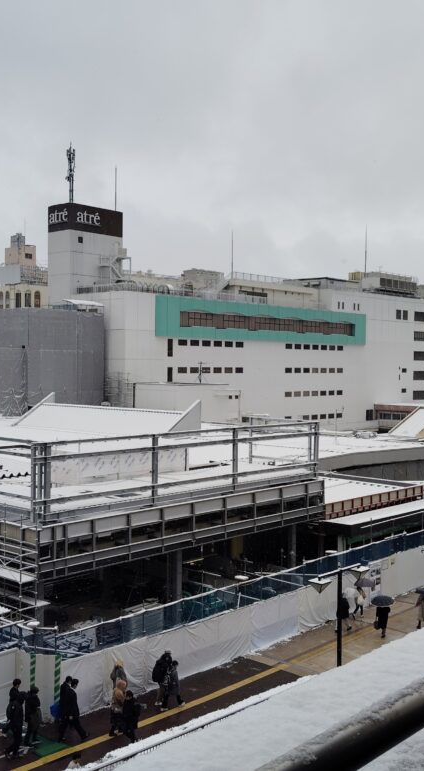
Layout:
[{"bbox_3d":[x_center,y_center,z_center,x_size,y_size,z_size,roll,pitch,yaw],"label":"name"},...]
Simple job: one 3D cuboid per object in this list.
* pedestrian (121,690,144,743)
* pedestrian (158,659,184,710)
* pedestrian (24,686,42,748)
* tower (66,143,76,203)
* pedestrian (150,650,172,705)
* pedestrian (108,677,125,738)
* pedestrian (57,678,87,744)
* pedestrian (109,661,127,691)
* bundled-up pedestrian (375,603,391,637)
[{"bbox_3d":[-2.400,9.885,24.798,0.500,1.530,0.450,2,2,41],"label":"pedestrian"},{"bbox_3d":[-1.227,9.820,27.311,0.500,1.580,0.550,2,2,41],"label":"pedestrian"},{"bbox_3d":[-4.786,8.883,22.384,0.440,1.620,0.500,-1,2,-40],"label":"pedestrian"},{"bbox_3d":[-19.896,-29.655,117.285,1.400,9.200,1.400,2,2,43],"label":"tower"},{"bbox_3d":[-1.666,9.698,27.500,0.550,1.800,0.450,2,2,41],"label":"pedestrian"},{"bbox_3d":[-2.636,8.912,22.950,0.420,1.580,0.500,-1,2,-45],"label":"pedestrian"},{"bbox_3d":[-3.825,8.818,22.614,0.650,1.740,0.550,0,2,-37],"label":"pedestrian"},{"bbox_3d":[-3.004,9.726,26.713,0.500,1.750,0.450,2,2,41],"label":"pedestrian"},{"bbox_3d":[6.561,8.770,31.669,0.500,1.600,0.450,2,2,37],"label":"bundled-up pedestrian"}]

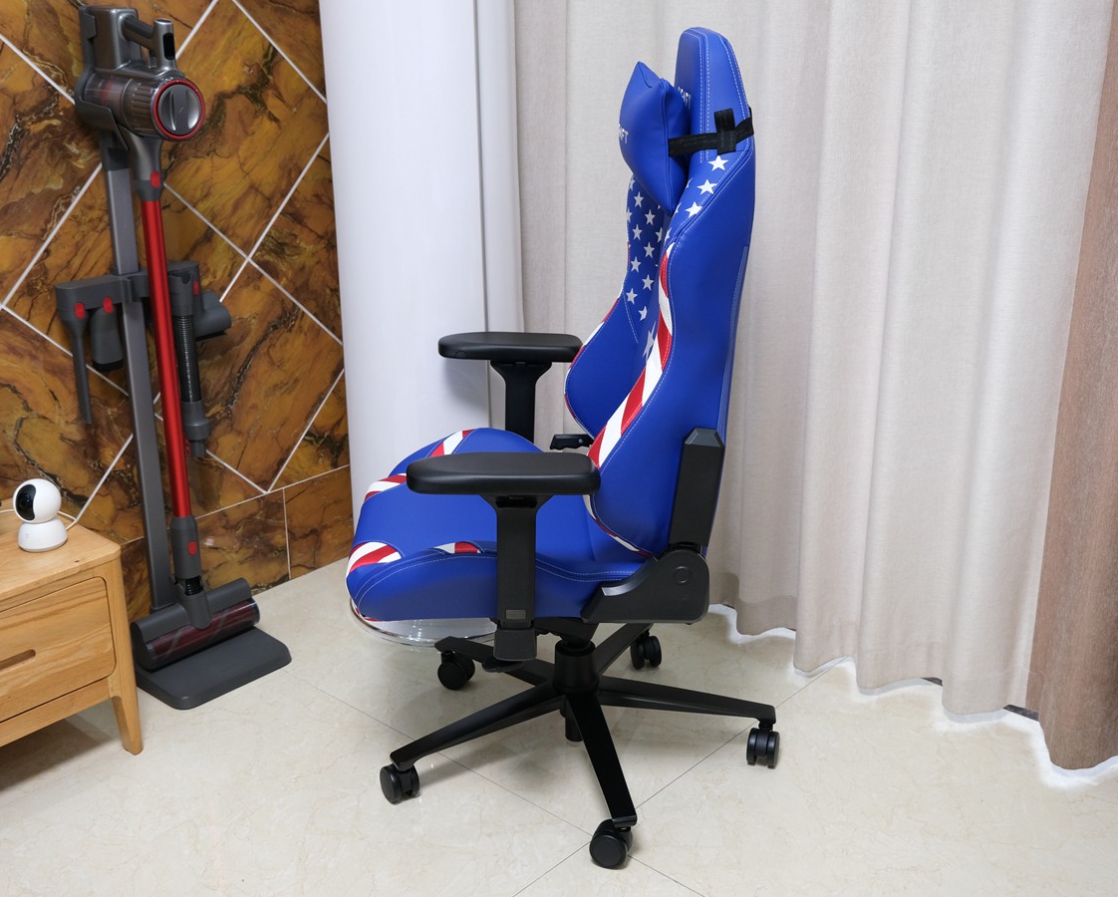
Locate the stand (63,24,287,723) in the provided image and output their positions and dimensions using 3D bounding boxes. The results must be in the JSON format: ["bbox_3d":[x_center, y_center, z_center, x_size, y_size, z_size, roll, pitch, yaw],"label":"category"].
[{"bbox_3d":[-0.729,-0.159,2.342,0.280,1.270,0.350,16,25,39],"label":"stand"}]

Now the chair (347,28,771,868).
[{"bbox_3d":[0.021,-0.035,2.024,0.740,1.230,0.770,-1,19,-2],"label":"chair"}]

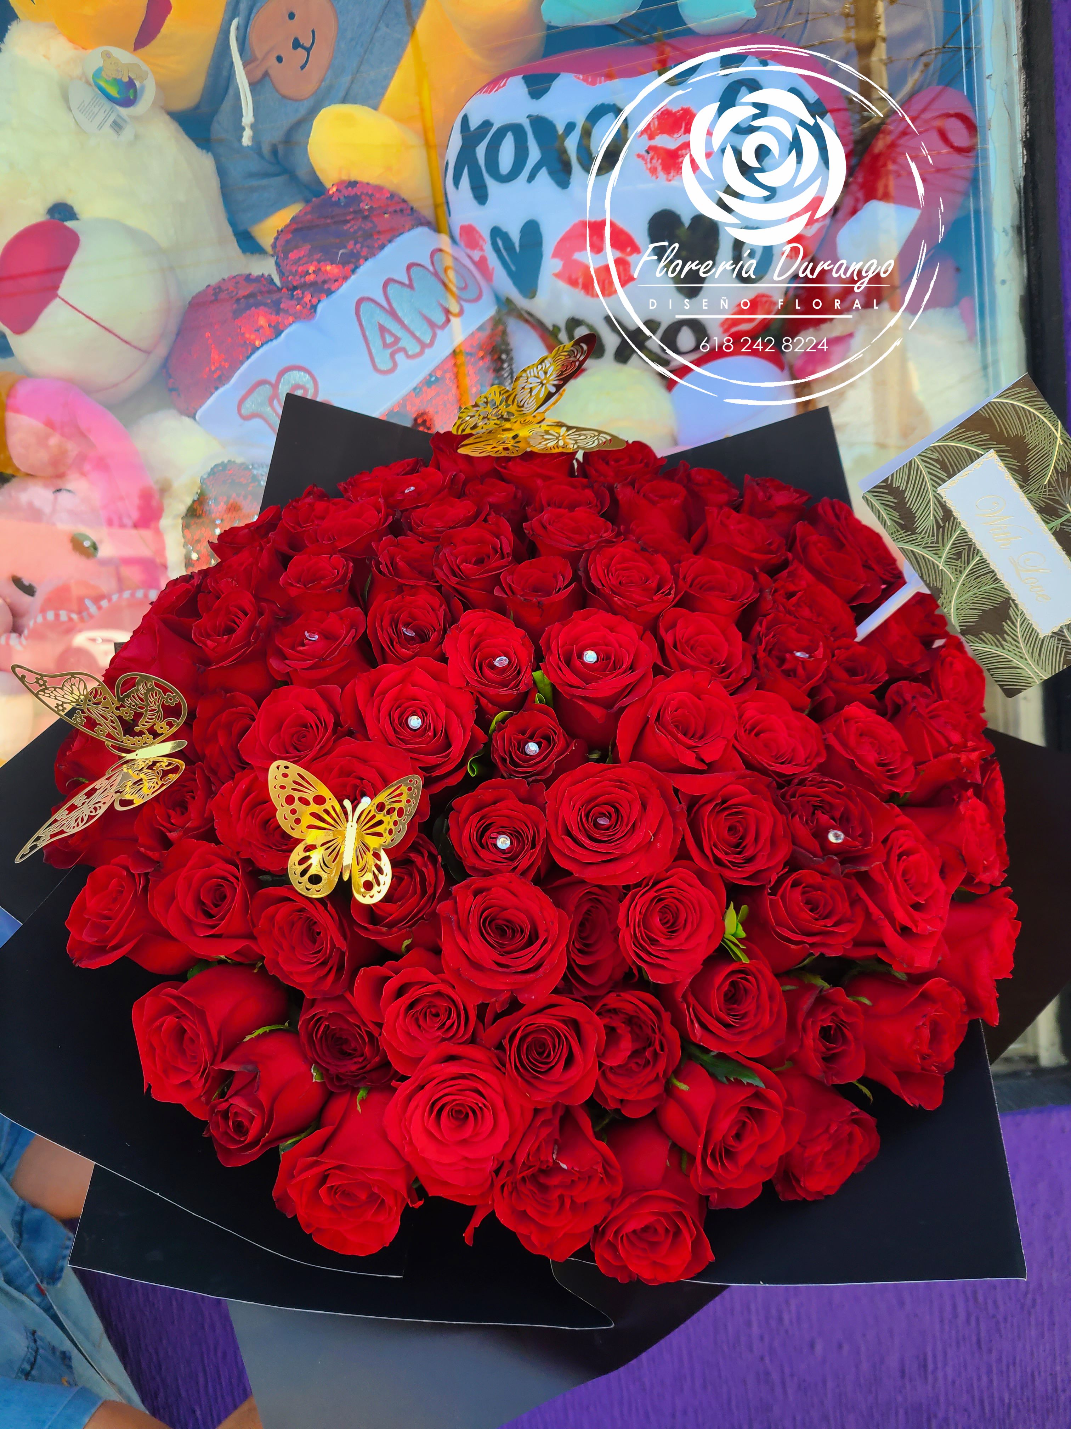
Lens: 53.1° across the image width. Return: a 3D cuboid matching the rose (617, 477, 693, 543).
[{"bbox_3d":[0.082,-0.131,0.752,0.052,0.053,0.052,4,42,0],"label":"rose"}]

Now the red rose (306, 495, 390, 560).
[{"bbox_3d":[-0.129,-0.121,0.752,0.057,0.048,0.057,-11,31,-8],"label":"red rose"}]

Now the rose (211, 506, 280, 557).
[{"bbox_3d":[-0.207,-0.128,0.779,0.053,0.048,0.053,-44,25,-28],"label":"rose"}]

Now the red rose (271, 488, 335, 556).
[{"bbox_3d":[-0.158,-0.123,0.735,0.050,0.048,0.050,-20,39,-8],"label":"red rose"}]

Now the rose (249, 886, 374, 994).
[{"bbox_3d":[-0.118,0.121,0.582,0.060,0.060,0.054,-3,-12,19],"label":"rose"}]

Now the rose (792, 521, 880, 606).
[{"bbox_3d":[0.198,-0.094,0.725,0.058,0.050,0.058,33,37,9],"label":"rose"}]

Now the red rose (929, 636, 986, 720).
[{"bbox_3d":[0.277,-0.023,0.712,0.049,0.049,0.048,0,-25,-41],"label":"red rose"}]

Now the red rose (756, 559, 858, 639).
[{"bbox_3d":[0.183,-0.074,0.745,0.060,0.052,0.060,-14,53,-28],"label":"red rose"}]

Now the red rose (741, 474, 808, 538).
[{"bbox_3d":[0.184,-0.160,0.831,0.056,0.052,0.056,-13,50,-25],"label":"red rose"}]

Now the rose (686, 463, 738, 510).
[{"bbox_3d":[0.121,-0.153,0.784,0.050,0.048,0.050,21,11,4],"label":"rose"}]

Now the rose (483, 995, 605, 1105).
[{"bbox_3d":[0.004,0.156,0.500,0.053,0.053,0.050,0,-24,-4],"label":"rose"}]

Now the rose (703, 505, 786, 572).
[{"bbox_3d":[0.140,-0.108,0.735,0.058,0.052,0.058,15,51,0],"label":"rose"}]

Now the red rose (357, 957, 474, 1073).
[{"bbox_3d":[-0.066,0.158,0.572,0.062,0.062,0.053,-9,2,-17],"label":"red rose"}]

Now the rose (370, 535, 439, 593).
[{"bbox_3d":[-0.087,-0.092,0.733,0.053,0.047,0.053,-5,44,7],"label":"rose"}]

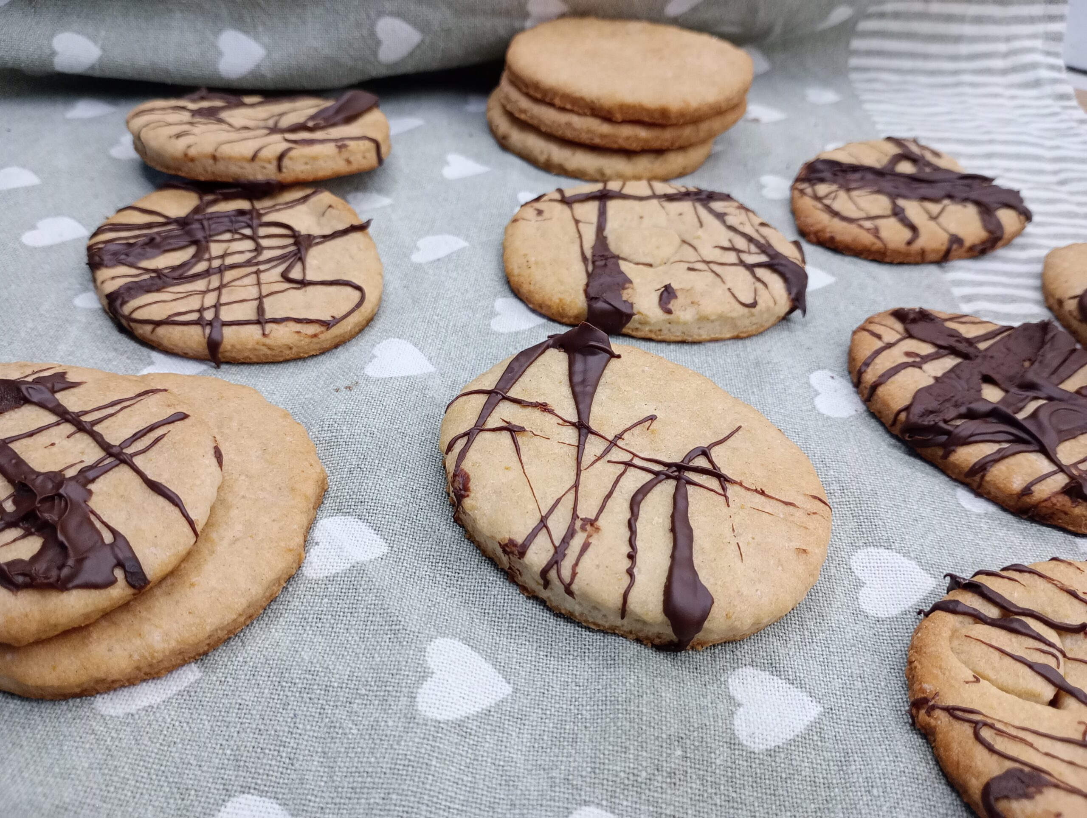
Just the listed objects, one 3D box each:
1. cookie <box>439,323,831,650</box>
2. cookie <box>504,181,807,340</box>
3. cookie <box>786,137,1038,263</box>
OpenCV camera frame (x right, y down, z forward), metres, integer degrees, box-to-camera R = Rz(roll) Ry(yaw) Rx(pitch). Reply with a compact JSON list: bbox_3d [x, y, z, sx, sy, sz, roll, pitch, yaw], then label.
[{"bbox_3d":[0.016,0.010,0.166,0.070,0.009,0.073,5,41,0],"label":"cookie"},{"bbox_3d":[0.028,-0.041,0.227,0.076,0.008,0.069,9,41,5],"label":"cookie"},{"bbox_3d":[0.106,-0.062,0.259,0.070,0.008,0.061,-23,48,-28],"label":"cookie"}]

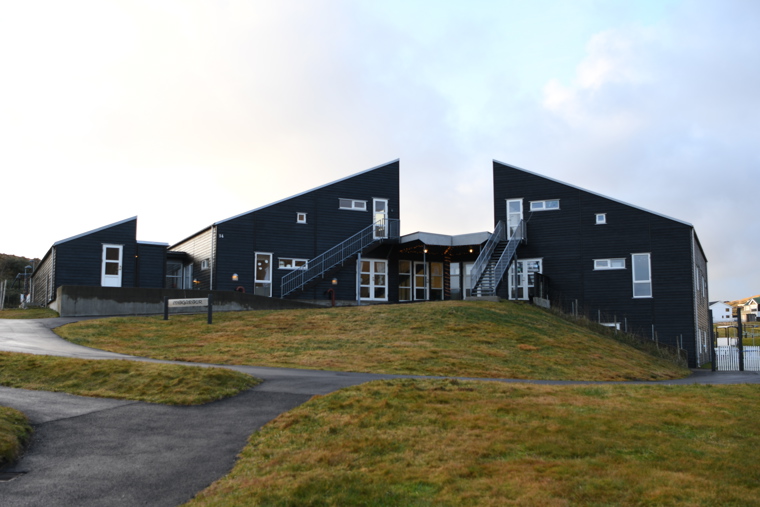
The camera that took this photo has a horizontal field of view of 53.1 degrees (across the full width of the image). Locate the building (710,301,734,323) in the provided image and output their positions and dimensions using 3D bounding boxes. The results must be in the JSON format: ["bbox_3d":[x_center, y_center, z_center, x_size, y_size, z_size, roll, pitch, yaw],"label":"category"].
[{"bbox_3d":[116.430,20.760,266.960,9.960,7.050,11.000,1,-7,-7],"label":"building"}]

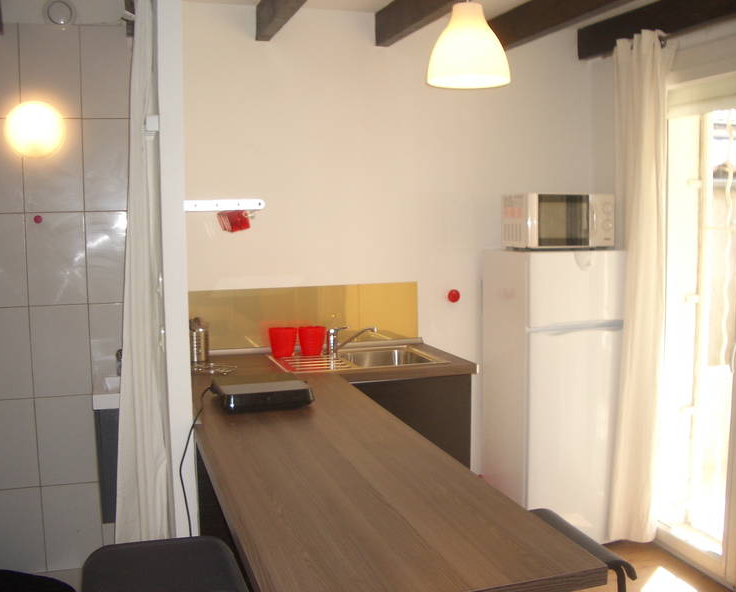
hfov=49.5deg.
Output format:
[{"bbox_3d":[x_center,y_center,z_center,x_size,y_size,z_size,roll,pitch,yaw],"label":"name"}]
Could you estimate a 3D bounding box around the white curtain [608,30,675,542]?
[{"bbox_3d":[1.238,-0.011,3.704,0.150,2.312,0.280,-2,6,-17],"label":"white curtain"}]

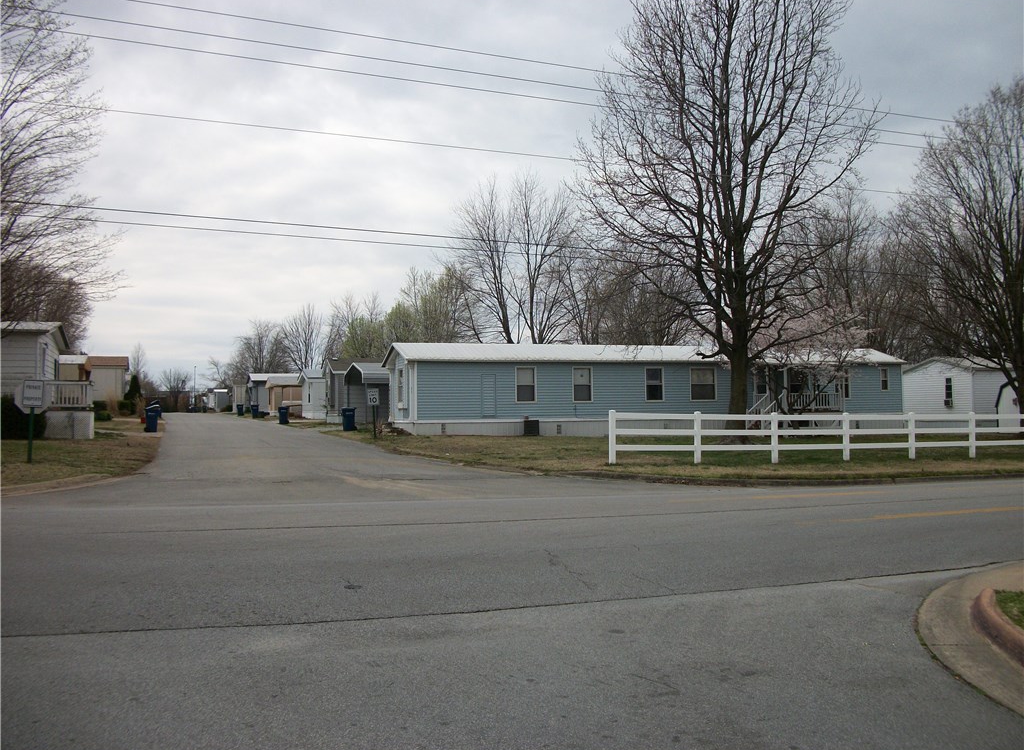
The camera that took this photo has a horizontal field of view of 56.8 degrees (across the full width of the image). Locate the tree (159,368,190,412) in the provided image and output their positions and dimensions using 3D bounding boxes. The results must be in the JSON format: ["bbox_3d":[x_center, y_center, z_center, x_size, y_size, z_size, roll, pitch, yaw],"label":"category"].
[{"bbox_3d":[-49.217,2.205,138.045,4.665,6.304,4.665,0,-1,0],"label":"tree"}]

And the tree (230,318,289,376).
[{"bbox_3d":[-29.643,-1.061,111.107,6.801,11.125,6.801,0,-1,0],"label":"tree"}]

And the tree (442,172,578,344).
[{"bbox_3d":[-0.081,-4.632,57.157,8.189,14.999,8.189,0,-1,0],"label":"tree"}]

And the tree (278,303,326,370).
[{"bbox_3d":[-23.388,-1.762,105.120,5.102,12.114,5.102,0,-1,0],"label":"tree"}]

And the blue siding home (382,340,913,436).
[{"bbox_3d":[6.568,0.596,43.434,24.480,3.850,5.000,0,-2,-20],"label":"blue siding home"}]

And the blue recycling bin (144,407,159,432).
[{"bbox_3d":[-16.114,2.000,42.315,0.720,1.140,0.640,0,-2,-20],"label":"blue recycling bin"}]

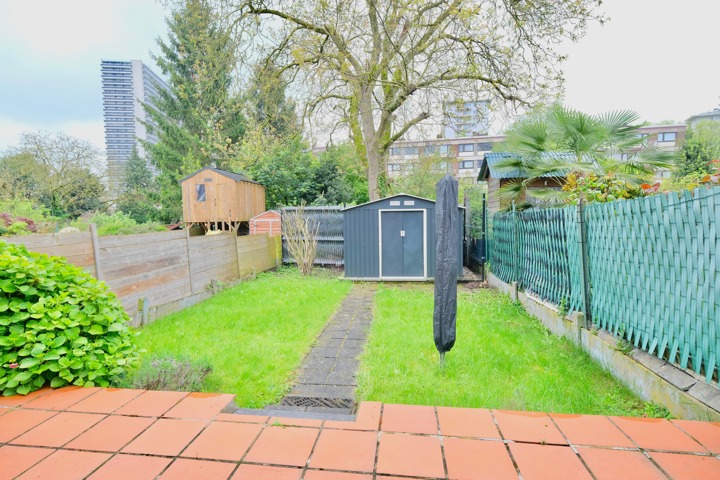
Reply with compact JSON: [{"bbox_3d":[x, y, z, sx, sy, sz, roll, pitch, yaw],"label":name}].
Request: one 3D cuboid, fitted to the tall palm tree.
[{"bbox_3d":[4.345,-0.801,6.700,2.850,3.500,2.750,0,3,7],"label":"tall palm tree"}]

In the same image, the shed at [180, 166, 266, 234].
[{"bbox_3d":[-6.674,-1.690,17.285,2.800,3.500,3.500,0,3,7],"label":"shed"}]

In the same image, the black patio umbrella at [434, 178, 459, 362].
[{"bbox_3d":[0.845,0.291,3.360,0.240,1.860,0.240,0,3,7],"label":"black patio umbrella"}]

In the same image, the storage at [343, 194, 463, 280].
[{"bbox_3d":[1.141,-0.118,8.791,2.800,1.970,1.900,0,3,7],"label":"storage"}]

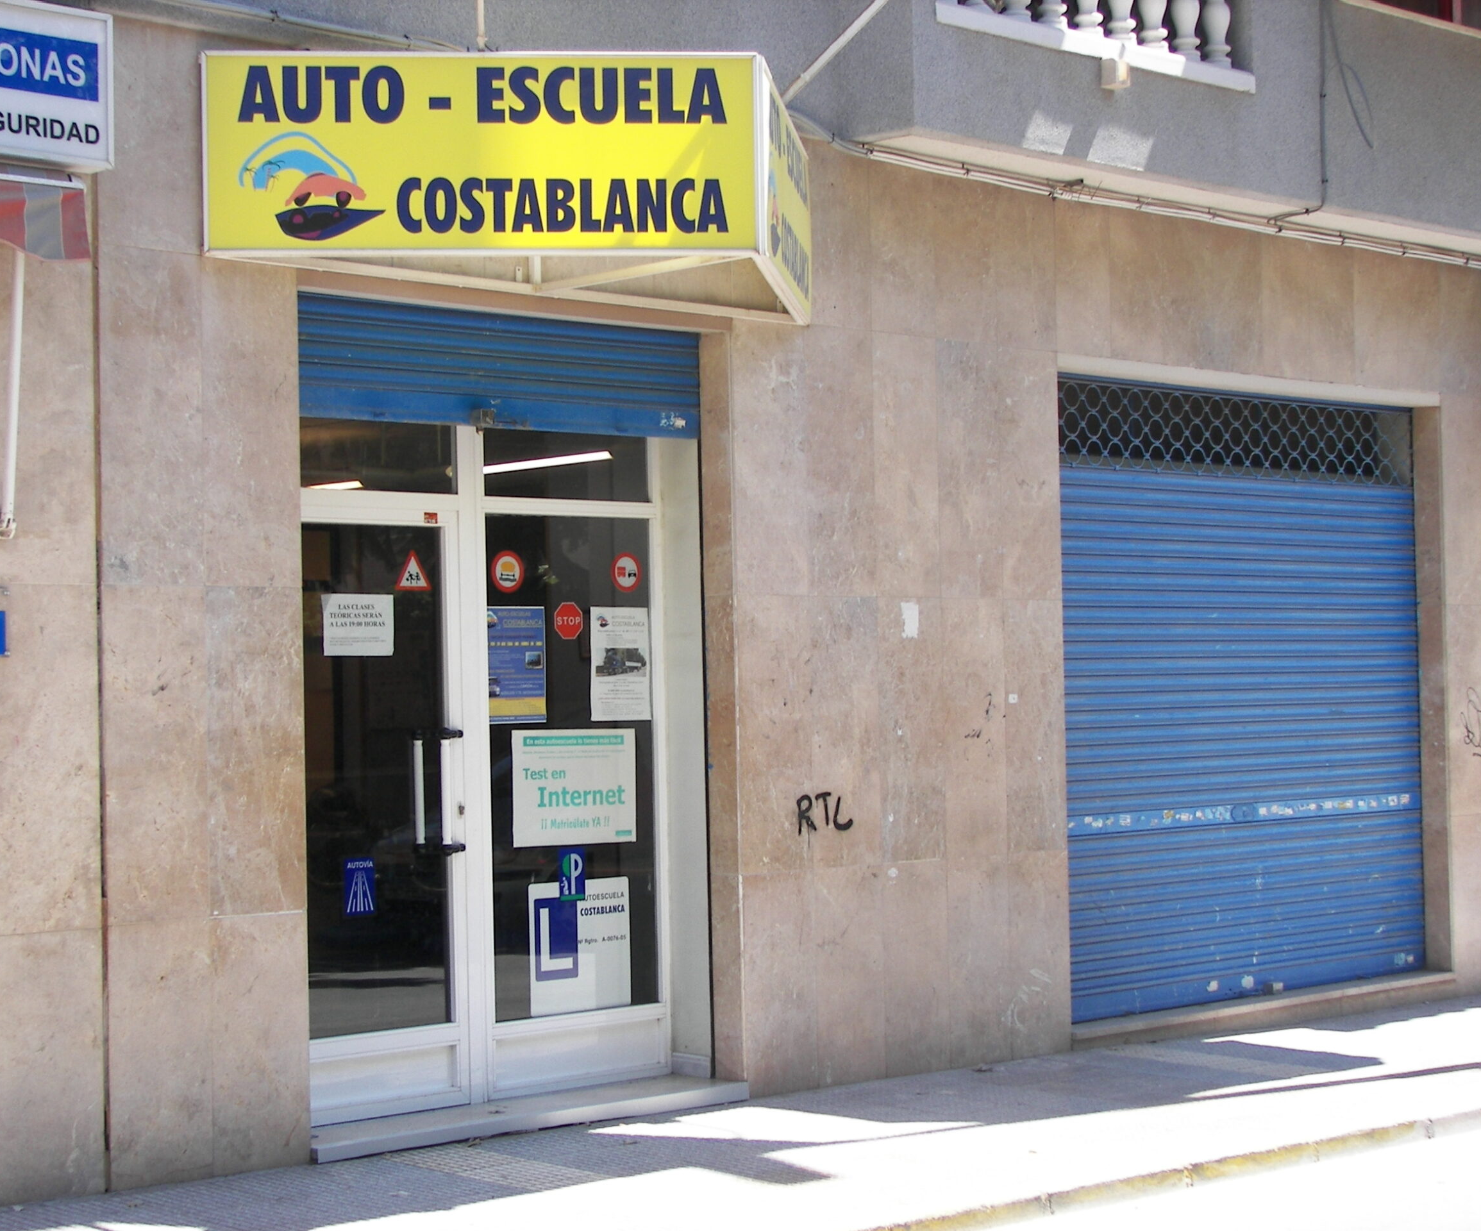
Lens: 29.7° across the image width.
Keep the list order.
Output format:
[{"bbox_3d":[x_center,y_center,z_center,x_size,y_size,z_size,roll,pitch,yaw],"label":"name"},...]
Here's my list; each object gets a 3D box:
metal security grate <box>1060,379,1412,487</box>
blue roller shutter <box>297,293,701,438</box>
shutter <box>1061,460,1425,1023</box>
[{"bbox_3d":[2.269,-0.824,12.804,2.880,0.383,0.045,0,-2,-44],"label":"metal security grate"},{"bbox_3d":[-0.843,-0.859,9.815,1.920,0.405,0.060,0,-2,-44],"label":"blue roller shutter"},{"bbox_3d":[2.295,0.552,12.769,2.880,2.371,0.060,0,-2,-44],"label":"shutter"}]

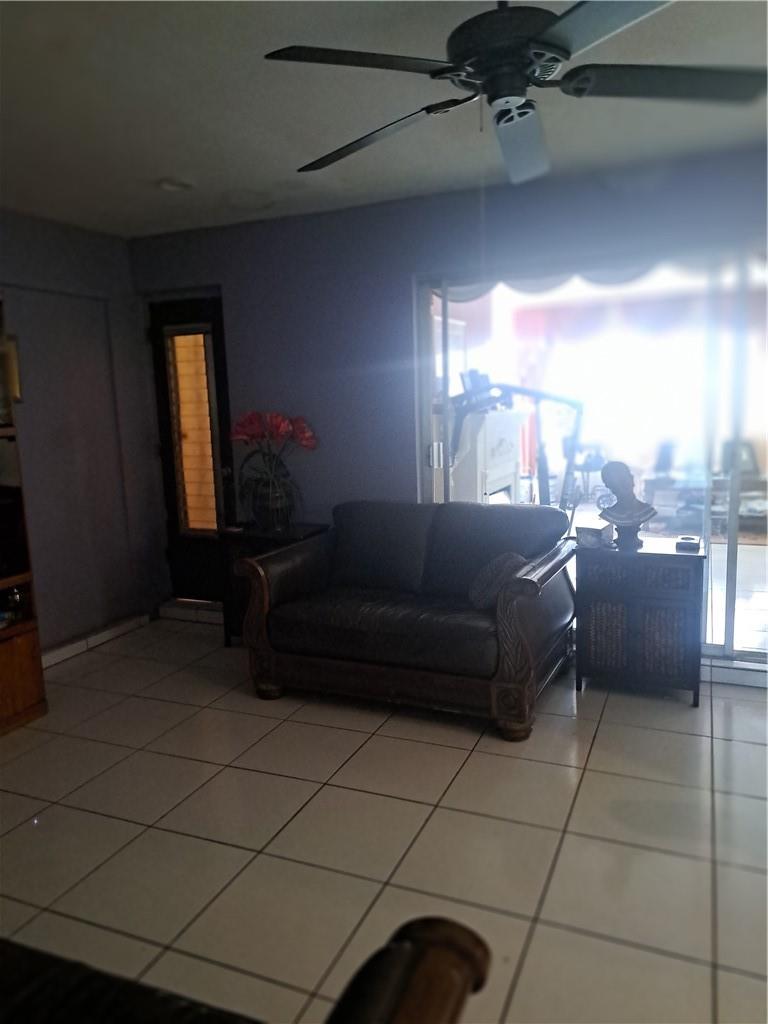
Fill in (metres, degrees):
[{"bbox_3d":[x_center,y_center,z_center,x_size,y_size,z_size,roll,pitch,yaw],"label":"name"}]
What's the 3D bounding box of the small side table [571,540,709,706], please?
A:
[{"bbox_3d":[1.258,0.512,3.495,0.583,0.712,0.401,1,8,24],"label":"small side table"}]

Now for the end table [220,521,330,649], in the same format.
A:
[{"bbox_3d":[-0.654,0.461,4.408,0.583,0.712,0.383,1,8,24],"label":"end table"}]

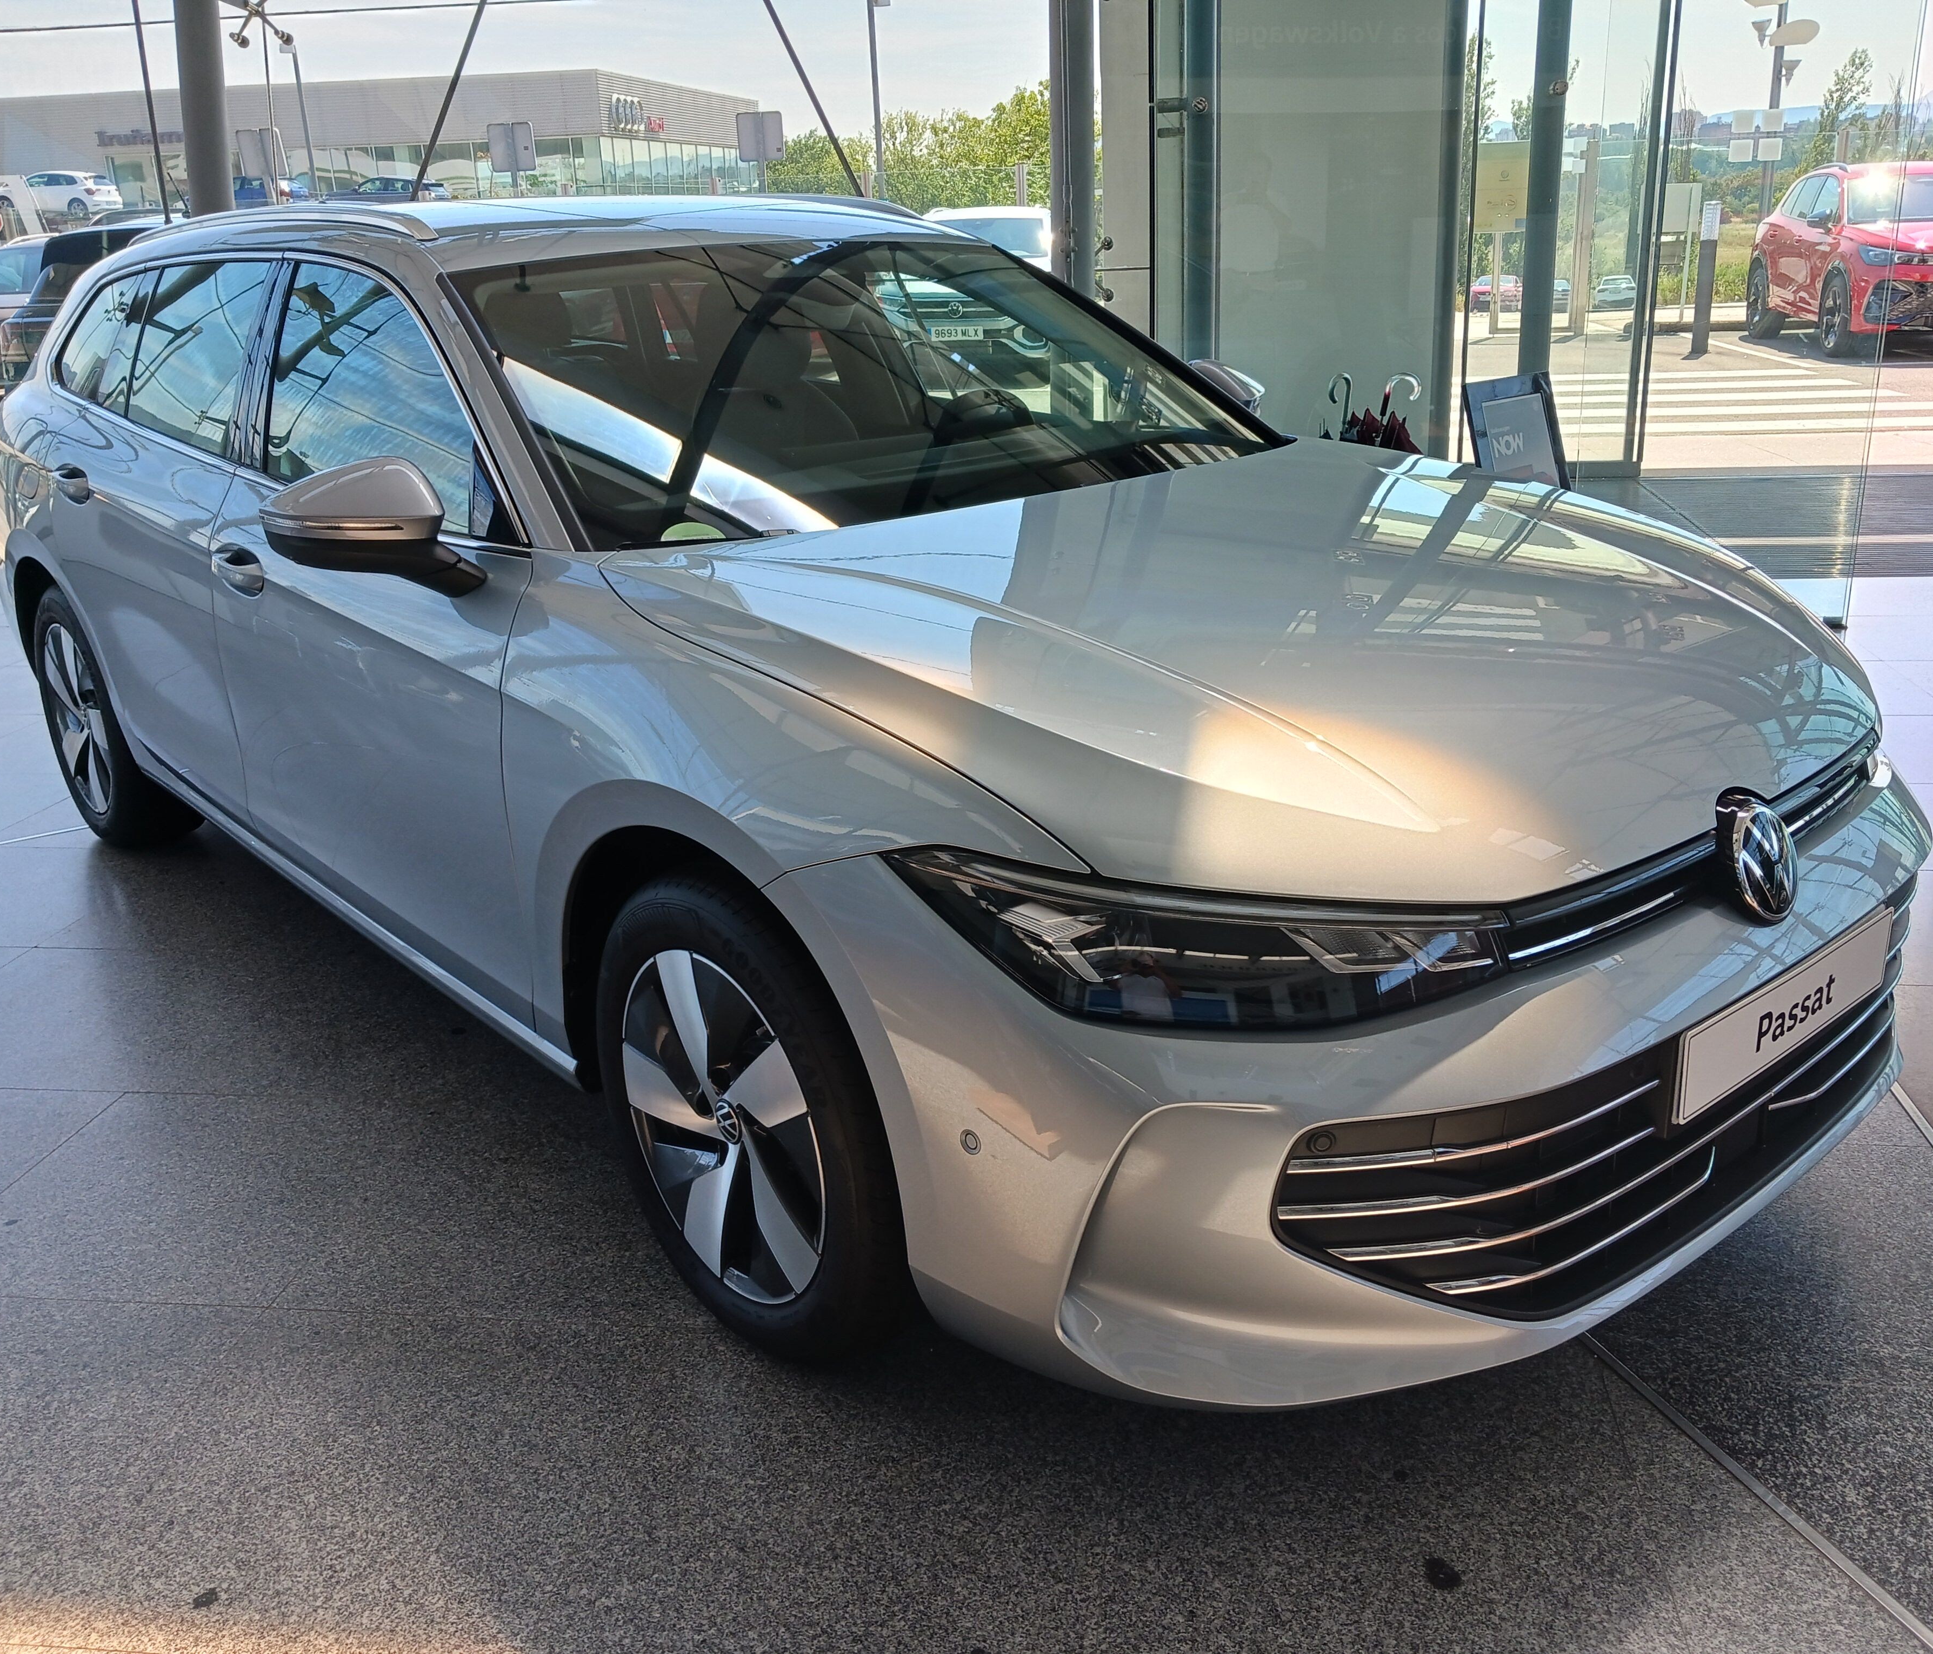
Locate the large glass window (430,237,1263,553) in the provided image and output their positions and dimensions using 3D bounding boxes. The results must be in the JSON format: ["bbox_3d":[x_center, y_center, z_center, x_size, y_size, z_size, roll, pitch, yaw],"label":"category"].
[{"bbox_3d":[-0.107,-0.755,2.929,1.480,0.120,0.930,-17,53,-38],"label":"large glass window"}]

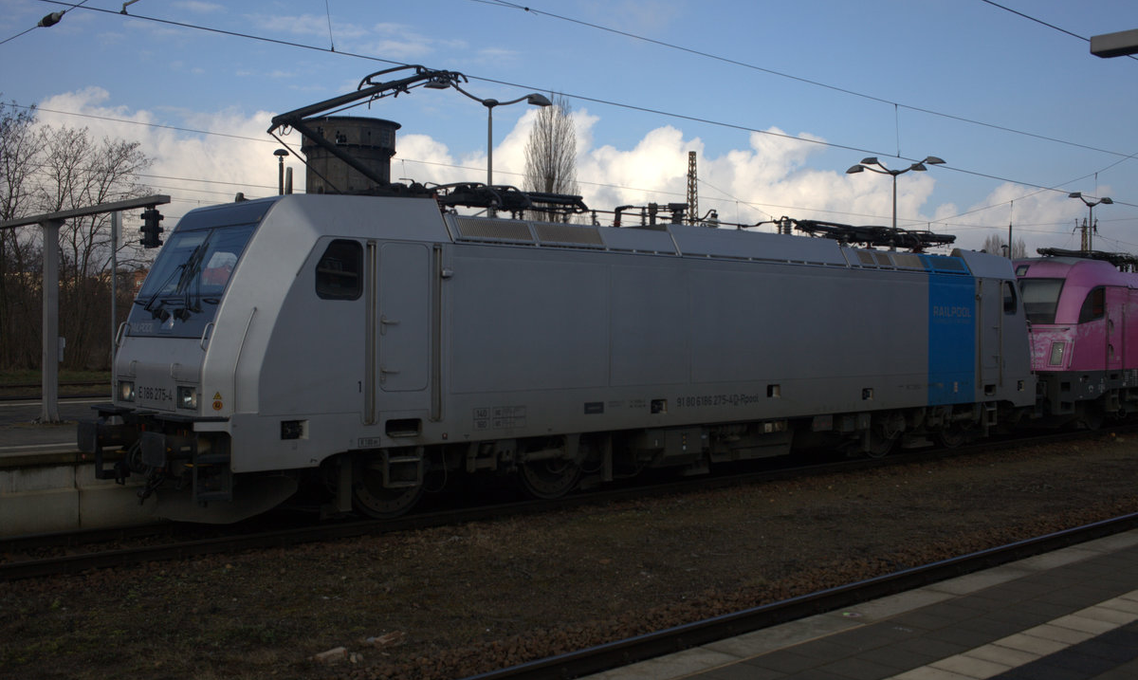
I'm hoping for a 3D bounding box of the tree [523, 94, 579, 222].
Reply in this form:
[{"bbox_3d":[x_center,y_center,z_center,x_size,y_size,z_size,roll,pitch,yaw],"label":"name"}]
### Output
[{"bbox_3d":[-1.310,-8.480,92.000,4.200,20.000,4.200,0,0,0],"label":"tree"}]

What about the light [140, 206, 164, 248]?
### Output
[{"bbox_3d":[-5.657,-1.517,16.700,0.270,0.540,0.210,0,1,-43],"label":"light"}]

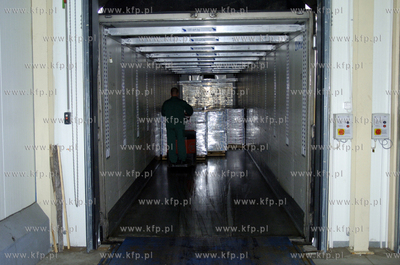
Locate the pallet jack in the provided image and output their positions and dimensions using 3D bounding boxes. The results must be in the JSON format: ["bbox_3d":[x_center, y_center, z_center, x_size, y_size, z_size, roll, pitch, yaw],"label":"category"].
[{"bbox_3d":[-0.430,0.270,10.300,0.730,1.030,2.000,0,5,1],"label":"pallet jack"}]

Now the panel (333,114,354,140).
[{"bbox_3d":[1.654,-0.073,4.605,0.190,0.285,0.115,0,3,1],"label":"panel"}]

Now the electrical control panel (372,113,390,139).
[{"bbox_3d":[2.066,-0.073,4.595,0.190,0.285,0.115,0,3,1],"label":"electrical control panel"}]

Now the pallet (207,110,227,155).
[{"bbox_3d":[0.475,0.005,11.620,0.590,1.260,0.800,0,5,1],"label":"pallet"}]

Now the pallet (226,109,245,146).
[{"bbox_3d":[1.150,-0.140,13.150,0.590,1.270,0.800,0,5,1],"label":"pallet"}]

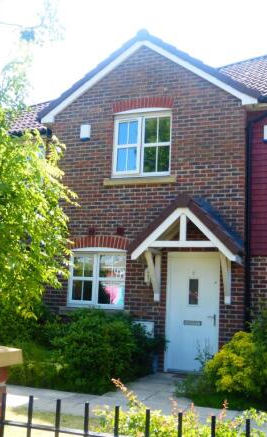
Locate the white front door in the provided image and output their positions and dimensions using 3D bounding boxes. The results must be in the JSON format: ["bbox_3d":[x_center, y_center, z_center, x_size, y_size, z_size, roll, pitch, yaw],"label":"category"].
[{"bbox_3d":[1.049,1.641,8.917,0.942,2.079,0.100,-1,-11,19],"label":"white front door"}]

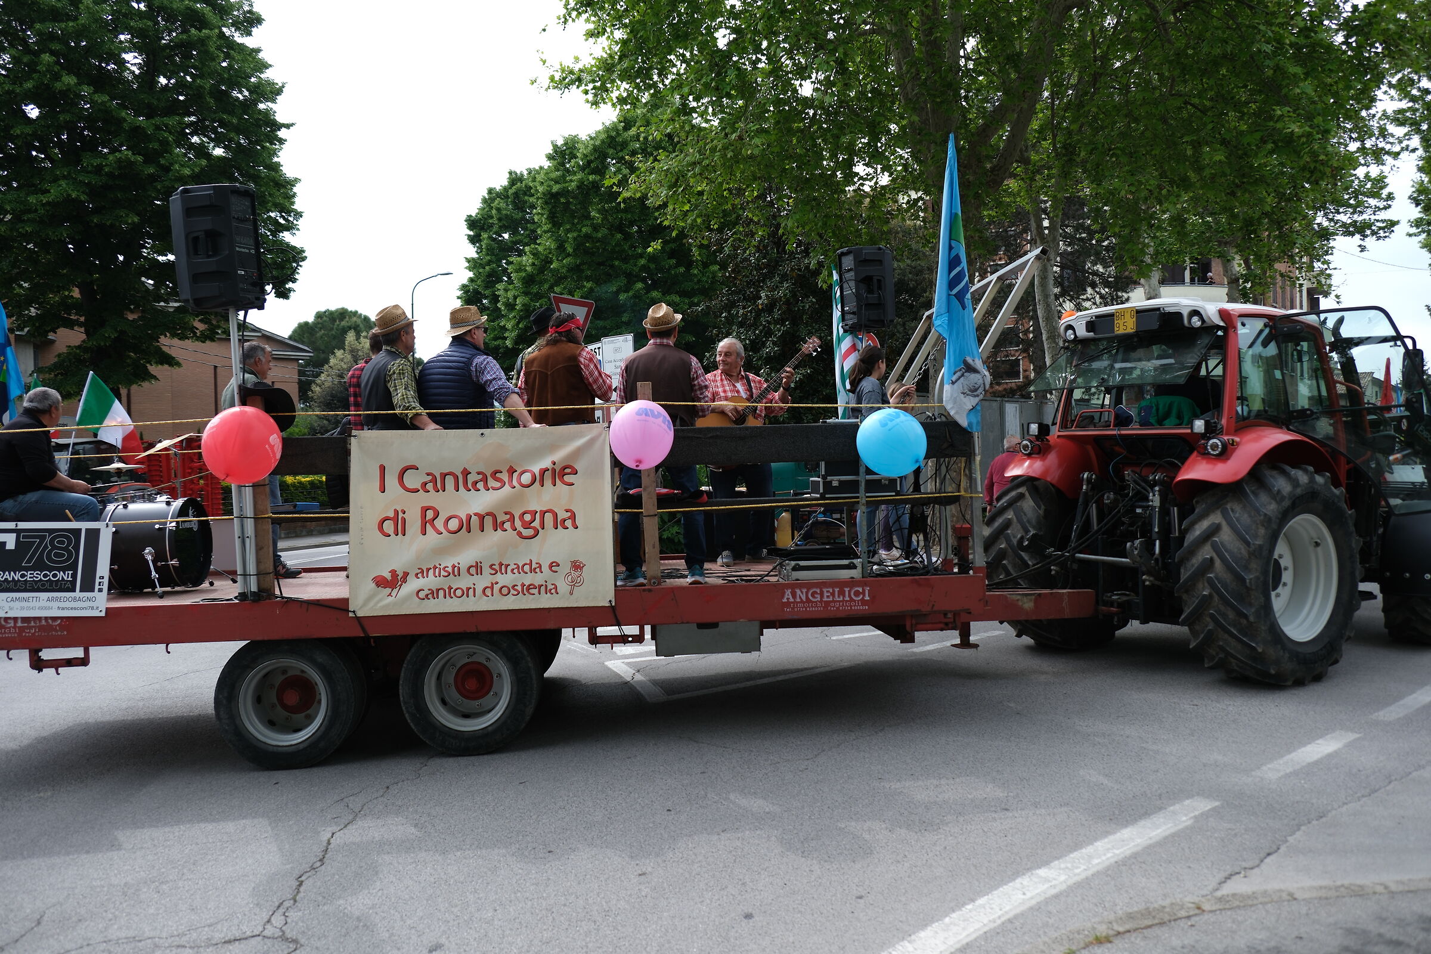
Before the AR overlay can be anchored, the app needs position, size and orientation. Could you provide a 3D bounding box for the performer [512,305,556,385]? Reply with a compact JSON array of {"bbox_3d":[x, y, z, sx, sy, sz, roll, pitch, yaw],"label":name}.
[{"bbox_3d":[-1.125,-0.255,7.351,0.520,1.820,0.420,-2,0,30],"label":"performer"}]

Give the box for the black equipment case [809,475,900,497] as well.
[{"bbox_3d":[0.838,0.057,6.480,0.465,0.127,0.360,-2,0,-6],"label":"black equipment case"}]

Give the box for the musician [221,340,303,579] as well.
[{"bbox_3d":[-3.262,-0.120,7.699,0.500,1.710,0.520,-2,0,-12],"label":"musician"}]

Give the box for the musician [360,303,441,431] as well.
[{"bbox_3d":[-1.865,-0.143,6.250,0.440,1.710,0.520,-2,1,-35],"label":"musician"}]

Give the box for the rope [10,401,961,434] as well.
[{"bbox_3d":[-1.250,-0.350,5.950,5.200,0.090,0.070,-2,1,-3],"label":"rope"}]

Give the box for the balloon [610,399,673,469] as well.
[{"bbox_3d":[-0.399,-0.230,5.800,0.347,0.374,0.347,-2,1,0],"label":"balloon"}]

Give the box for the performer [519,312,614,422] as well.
[{"bbox_3d":[-0.952,-0.184,6.881,0.580,1.740,0.440,-2,0,20],"label":"performer"}]

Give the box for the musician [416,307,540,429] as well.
[{"bbox_3d":[-1.390,-0.144,6.280,0.600,1.720,0.480,-1,1,43],"label":"musician"}]

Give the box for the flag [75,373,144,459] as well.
[{"bbox_3d":[-7.234,-0.727,12.800,0.740,1.030,0.220,-2,0,0],"label":"flag"}]

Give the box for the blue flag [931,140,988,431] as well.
[{"bbox_3d":[1.380,-1.100,6.050,0.330,1.690,0.200,-1,1,18],"label":"blue flag"}]

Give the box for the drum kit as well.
[{"bbox_3d":[-3.677,0.298,7.050,0.950,0.900,0.980,-2,0,1],"label":"drum kit"}]

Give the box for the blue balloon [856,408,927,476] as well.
[{"bbox_3d":[0.965,-0.193,5.880,0.380,0.372,0.375,-2,1,0],"label":"blue balloon"}]

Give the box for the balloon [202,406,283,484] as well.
[{"bbox_3d":[-2.506,-0.169,5.680,0.400,0.410,0.400,-2,1,0],"label":"balloon"}]

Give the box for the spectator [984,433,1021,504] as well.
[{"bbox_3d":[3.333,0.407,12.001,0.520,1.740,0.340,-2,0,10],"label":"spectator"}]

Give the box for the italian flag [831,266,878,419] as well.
[{"bbox_3d":[1.070,-1.006,8.250,0.370,1.270,0.200,-1,1,12],"label":"italian flag"}]

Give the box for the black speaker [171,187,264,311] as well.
[{"bbox_3d":[-2.990,-1.378,6.450,0.370,0.690,0.420,-5,0,13],"label":"black speaker"}]

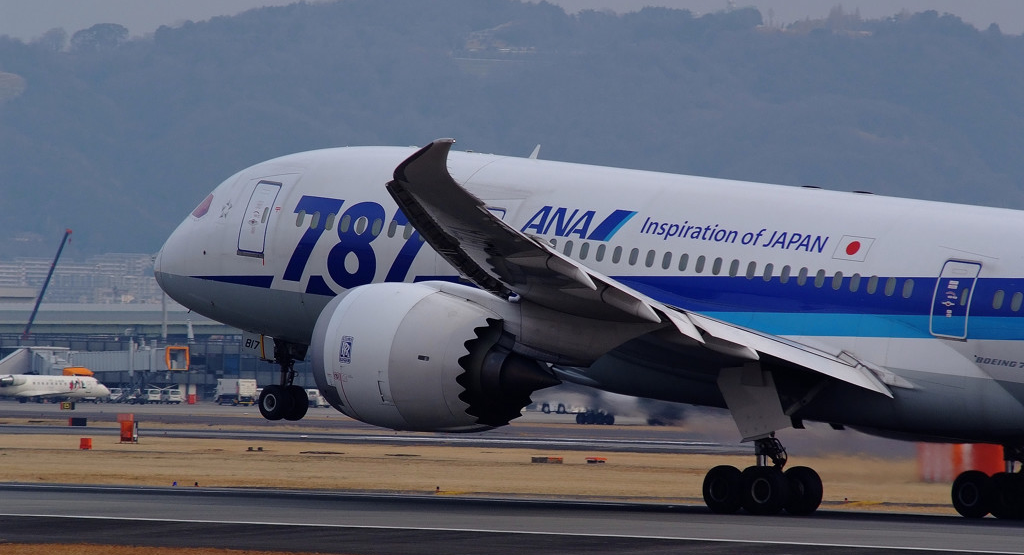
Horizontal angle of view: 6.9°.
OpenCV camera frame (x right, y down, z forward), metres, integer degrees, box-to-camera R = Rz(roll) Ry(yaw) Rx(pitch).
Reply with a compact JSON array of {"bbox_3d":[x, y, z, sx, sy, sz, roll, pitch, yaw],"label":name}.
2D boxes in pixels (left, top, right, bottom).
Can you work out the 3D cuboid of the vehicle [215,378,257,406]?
[{"bbox_3d":[-34.276,14.296,1060.000,2.300,3.200,6.900,1,-1,-24],"label":"vehicle"}]

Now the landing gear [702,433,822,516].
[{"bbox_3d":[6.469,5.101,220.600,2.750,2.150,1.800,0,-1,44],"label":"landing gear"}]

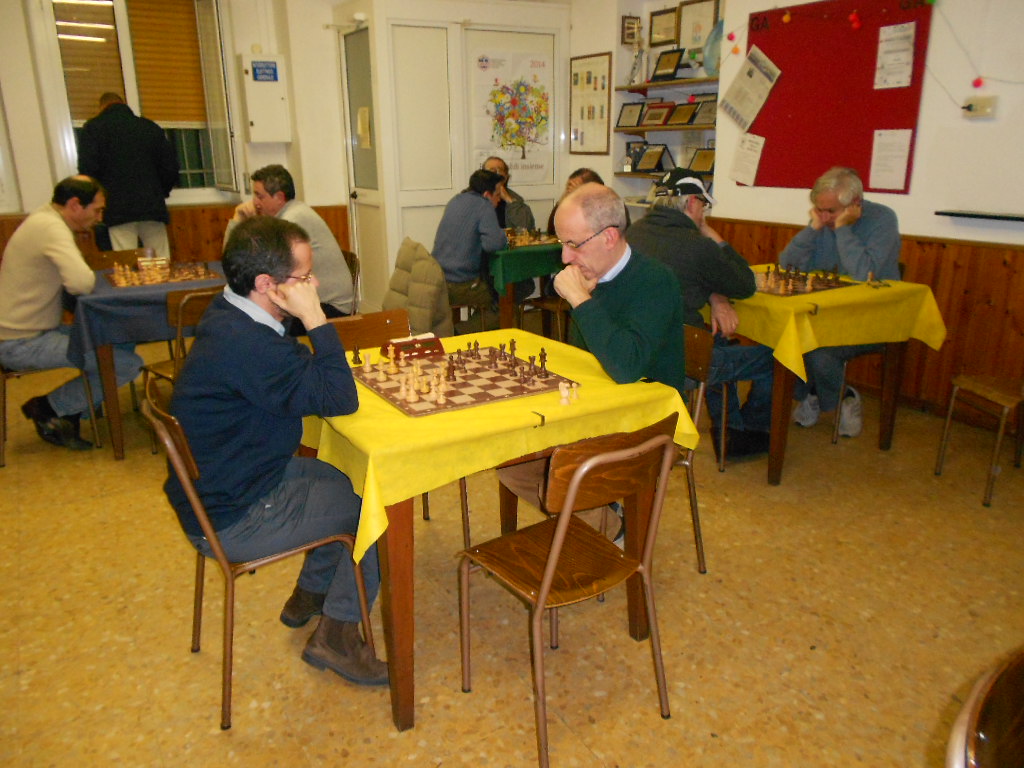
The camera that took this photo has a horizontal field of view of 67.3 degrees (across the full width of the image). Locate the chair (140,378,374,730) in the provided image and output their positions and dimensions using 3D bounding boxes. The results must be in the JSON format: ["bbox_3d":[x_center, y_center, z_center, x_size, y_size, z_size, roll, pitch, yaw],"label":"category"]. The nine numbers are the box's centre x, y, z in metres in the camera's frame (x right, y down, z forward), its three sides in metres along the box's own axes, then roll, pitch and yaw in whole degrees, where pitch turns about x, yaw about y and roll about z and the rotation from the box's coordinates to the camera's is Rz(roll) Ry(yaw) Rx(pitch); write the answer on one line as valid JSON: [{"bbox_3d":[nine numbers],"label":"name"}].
[{"bbox_3d":[-0.660,0.400,2.048,0.470,0.820,0.430,-10,20,-29],"label":"chair"}]

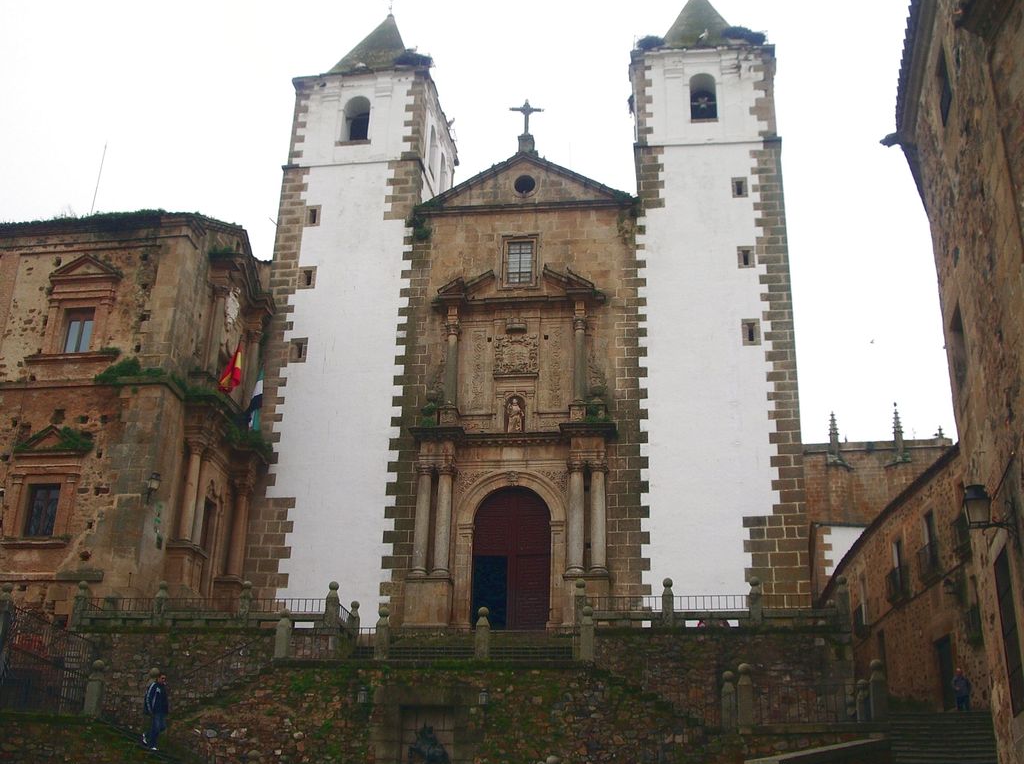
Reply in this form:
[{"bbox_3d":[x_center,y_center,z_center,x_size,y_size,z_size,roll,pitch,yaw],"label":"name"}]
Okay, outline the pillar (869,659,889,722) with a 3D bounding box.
[{"bbox_3d":[7.837,6.620,26.033,0.320,1.319,0.320,-2,-24,8],"label":"pillar"}]

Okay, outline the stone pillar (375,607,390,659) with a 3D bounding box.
[{"bbox_3d":[-3.220,6.266,30.245,0.310,1.324,0.310,-2,-24,8],"label":"stone pillar"}]

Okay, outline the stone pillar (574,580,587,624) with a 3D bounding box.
[{"bbox_3d":[1.844,5.914,32.592,0.300,1.292,0.300,-2,-24,8],"label":"stone pillar"}]

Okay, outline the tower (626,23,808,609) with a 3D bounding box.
[{"bbox_3d":[8.529,-4.266,52.108,6.050,31.600,6.700,-2,-22,8],"label":"tower"}]

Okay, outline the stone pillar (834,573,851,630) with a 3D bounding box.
[{"bbox_3d":[8.612,5.753,31.675,0.300,1.426,0.300,-2,-24,8],"label":"stone pillar"}]

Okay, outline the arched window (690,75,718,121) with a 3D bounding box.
[{"bbox_3d":[8.137,-11.990,51.543,1.046,2.397,0.500,-1,-24,7],"label":"arched window"}]

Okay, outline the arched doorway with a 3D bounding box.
[{"bbox_3d":[0.057,6.640,45.654,2.850,5.550,0.200,-2,-22,8],"label":"arched doorway"}]

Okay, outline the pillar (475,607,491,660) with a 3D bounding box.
[{"bbox_3d":[-0.725,6.243,30.057,0.300,1.340,0.300,-2,-22,8],"label":"pillar"}]

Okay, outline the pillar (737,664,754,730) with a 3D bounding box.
[{"bbox_3d":[5.053,6.751,26.160,0.300,1.340,0.300,-2,-22,8],"label":"pillar"}]

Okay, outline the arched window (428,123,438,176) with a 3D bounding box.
[{"bbox_3d":[-3.620,-10.250,54.336,0.450,2.350,1.150,-2,-24,8],"label":"arched window"}]

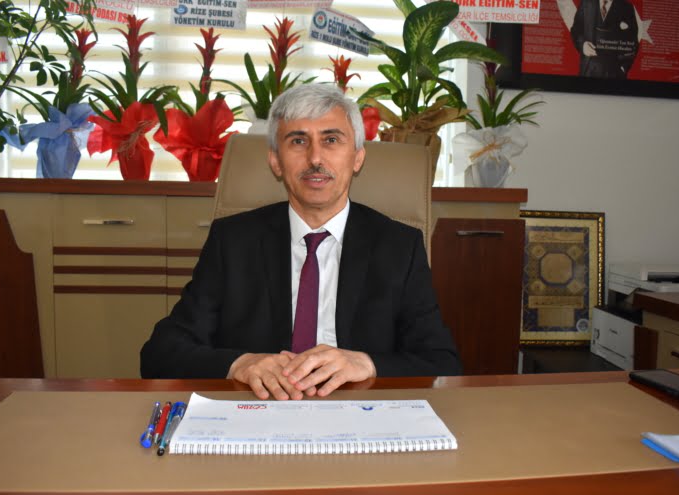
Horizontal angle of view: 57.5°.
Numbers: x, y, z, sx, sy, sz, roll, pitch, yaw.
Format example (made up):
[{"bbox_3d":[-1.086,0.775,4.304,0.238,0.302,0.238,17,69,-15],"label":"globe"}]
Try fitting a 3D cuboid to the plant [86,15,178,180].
[{"bbox_3d":[-0.779,-0.565,2.330,0.329,0.606,0.320,1,4,0],"label":"plant"}]

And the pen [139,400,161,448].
[{"bbox_3d":[-0.243,0.226,0.802,0.012,0.012,0.142,0,4,-10],"label":"pen"}]

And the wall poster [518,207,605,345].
[{"bbox_3d":[0.891,0.131,2.530,0.392,0.560,0.025,1,0,-4],"label":"wall poster"}]

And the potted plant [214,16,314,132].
[{"bbox_3d":[-0.282,-0.674,2.330,0.358,0.380,0.330,1,4,0],"label":"potted plant"}]

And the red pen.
[{"bbox_3d":[-0.230,0.226,0.806,0.011,0.011,0.143,0,4,-9],"label":"red pen"}]

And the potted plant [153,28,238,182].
[{"bbox_3d":[-0.542,-0.534,2.330,0.307,0.562,0.300,1,4,0],"label":"potted plant"}]

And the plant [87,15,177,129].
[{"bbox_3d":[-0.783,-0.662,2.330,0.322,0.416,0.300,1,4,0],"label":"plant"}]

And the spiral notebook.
[{"bbox_3d":[-0.035,0.227,0.809,0.333,0.020,0.165,0,4,-5],"label":"spiral notebook"}]

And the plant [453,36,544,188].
[{"bbox_3d":[0.599,-0.508,2.330,0.329,0.555,0.300,1,4,0],"label":"plant"}]

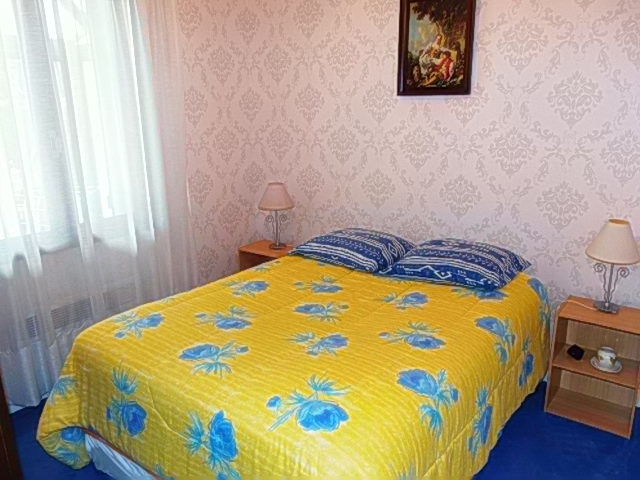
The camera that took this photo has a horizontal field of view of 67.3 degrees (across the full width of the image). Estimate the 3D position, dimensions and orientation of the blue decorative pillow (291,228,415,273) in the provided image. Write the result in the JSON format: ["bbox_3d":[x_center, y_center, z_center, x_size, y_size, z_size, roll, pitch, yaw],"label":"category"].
[{"bbox_3d":[0.203,0.003,3.219,0.663,0.179,0.507,10,18,34],"label":"blue decorative pillow"}]

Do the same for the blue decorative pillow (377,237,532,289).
[{"bbox_3d":[0.821,0.094,2.833,0.671,0.190,0.507,8,17,29],"label":"blue decorative pillow"}]

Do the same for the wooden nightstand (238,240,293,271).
[{"bbox_3d":[-0.361,0.328,3.759,0.382,0.546,0.337,10,18,34],"label":"wooden nightstand"}]

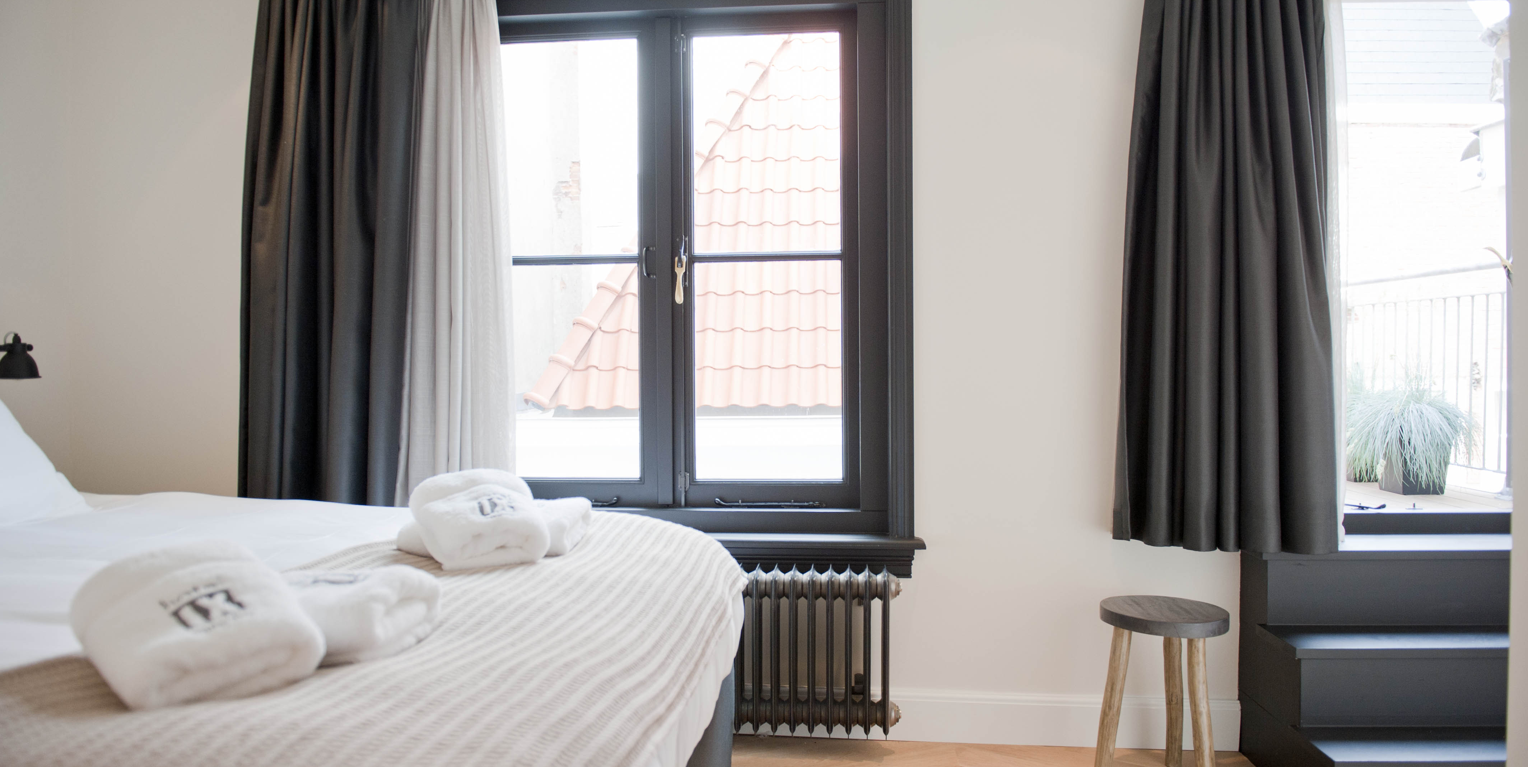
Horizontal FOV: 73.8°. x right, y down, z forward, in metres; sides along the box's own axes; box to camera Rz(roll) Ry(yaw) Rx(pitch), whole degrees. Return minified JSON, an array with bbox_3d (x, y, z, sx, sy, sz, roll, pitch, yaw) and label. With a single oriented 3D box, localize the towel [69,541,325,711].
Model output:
[{"bbox_3d":[-0.645,0.264,1.174,0.215,0.140,0.200,-1,1,-42],"label":"towel"}]

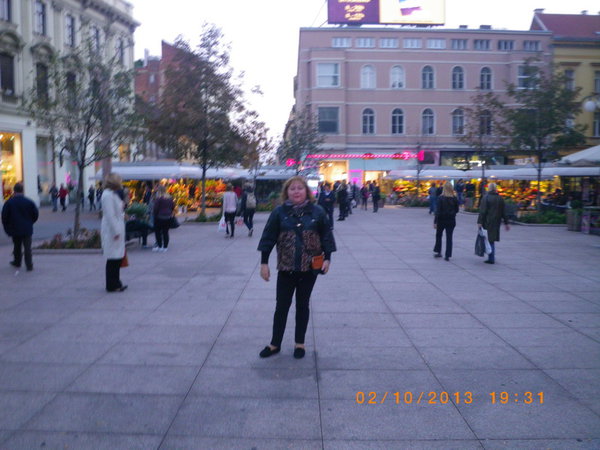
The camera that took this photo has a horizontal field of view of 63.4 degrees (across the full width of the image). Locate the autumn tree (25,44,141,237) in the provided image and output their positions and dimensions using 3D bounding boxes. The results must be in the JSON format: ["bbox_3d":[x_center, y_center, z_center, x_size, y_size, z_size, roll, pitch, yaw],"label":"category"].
[{"bbox_3d":[-5.552,-1.958,12.276,2.800,5.000,2.700,0,5,0],"label":"autumn tree"}]

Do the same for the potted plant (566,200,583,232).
[{"bbox_3d":[9.618,-0.332,16.928,0.540,1.080,0.520,3,5,29],"label":"potted plant"}]

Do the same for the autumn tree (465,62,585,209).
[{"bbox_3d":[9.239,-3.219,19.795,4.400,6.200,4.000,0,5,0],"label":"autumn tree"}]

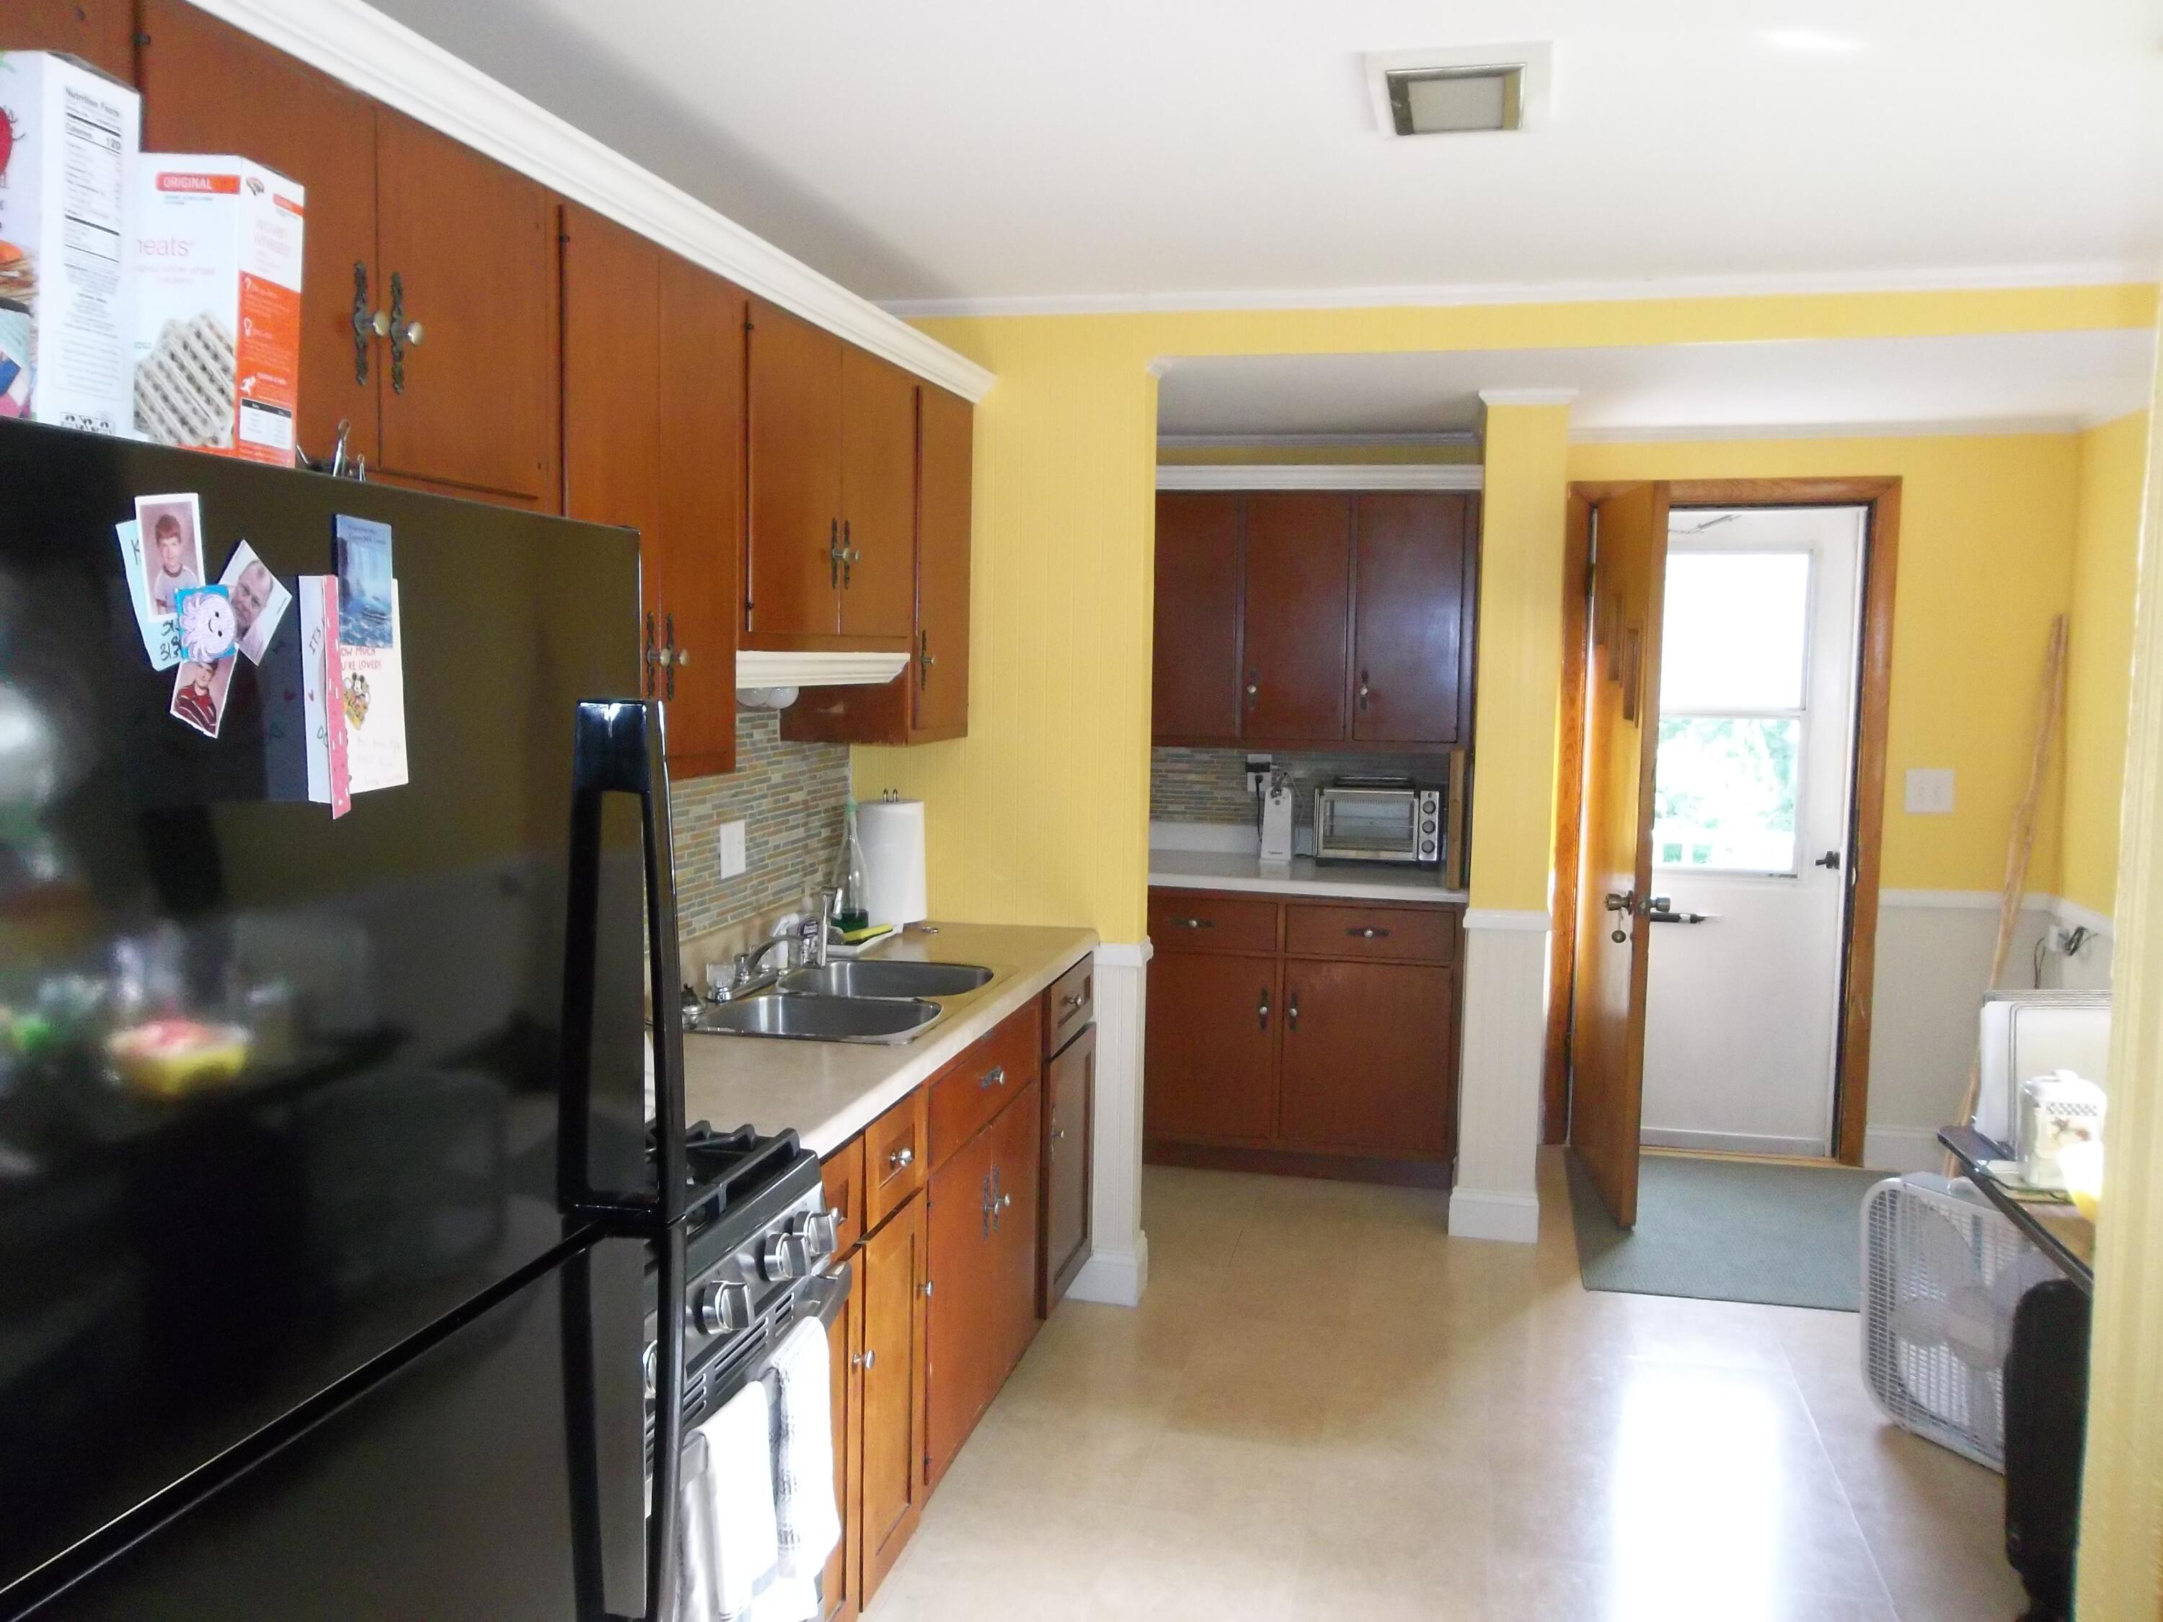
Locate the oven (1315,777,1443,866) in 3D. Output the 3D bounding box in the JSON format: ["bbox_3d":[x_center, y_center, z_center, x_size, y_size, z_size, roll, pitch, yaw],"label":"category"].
[{"bbox_3d":[0.955,0.037,5.427,0.389,0.275,0.265,2,5,12],"label":"oven"}]

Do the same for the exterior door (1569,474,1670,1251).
[{"bbox_3d":[1.597,0.105,5.030,0.046,2.050,0.760,1,5,6],"label":"exterior door"}]

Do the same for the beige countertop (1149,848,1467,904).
[{"bbox_3d":[0.649,0.195,5.207,1.068,0.037,0.643,2,6,13],"label":"beige countertop"}]

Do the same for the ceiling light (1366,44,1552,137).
[{"bbox_3d":[0.538,-1.021,2.385,0.242,0.050,0.390,2,5,13],"label":"ceiling light"}]

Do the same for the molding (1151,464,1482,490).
[{"bbox_3d":[0.661,-1.002,5.078,1.068,0.078,0.065,2,6,13],"label":"molding"}]

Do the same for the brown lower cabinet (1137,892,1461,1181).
[{"bbox_3d":[0.644,0.637,5.261,1.063,0.863,0.620,2,6,13],"label":"brown lower cabinet"}]

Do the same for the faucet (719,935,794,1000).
[{"bbox_3d":[-0.615,0.290,3.310,0.170,0.115,0.260,2,5,12],"label":"faucet"}]

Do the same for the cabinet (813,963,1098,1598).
[{"bbox_3d":[-0.473,0.813,3.190,0.610,0.875,1.863,2,6,13],"label":"cabinet"}]

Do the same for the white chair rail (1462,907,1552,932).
[{"bbox_3d":[1.147,0.295,4.546,0.228,0.052,0.032,2,5,12],"label":"white chair rail"}]

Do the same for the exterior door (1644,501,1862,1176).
[{"bbox_3d":[1.985,0.070,5.329,0.822,2.010,0.045,2,6,13],"label":"exterior door"}]

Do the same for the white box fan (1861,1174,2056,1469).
[{"bbox_3d":[1.806,1.016,3.322,0.110,0.515,0.530,-2,6,-28],"label":"white box fan"}]

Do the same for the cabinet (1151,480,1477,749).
[{"bbox_3d":[0.694,-0.596,5.293,1.065,0.781,0.315,2,6,13],"label":"cabinet"}]

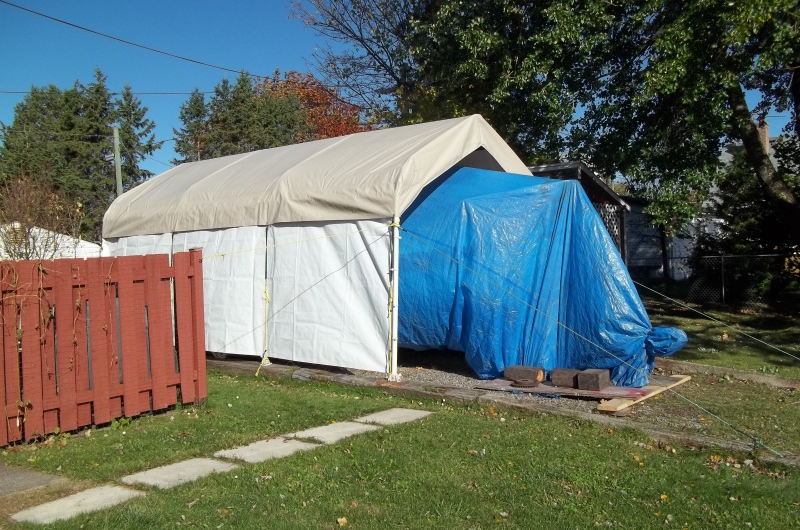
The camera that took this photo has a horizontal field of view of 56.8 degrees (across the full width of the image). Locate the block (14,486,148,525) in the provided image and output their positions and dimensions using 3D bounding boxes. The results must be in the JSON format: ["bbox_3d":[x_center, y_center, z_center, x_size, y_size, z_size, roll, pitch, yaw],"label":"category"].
[{"bbox_3d":[-1.751,1.338,4.058,0.380,0.050,0.600,-1,0,32],"label":"block"}]

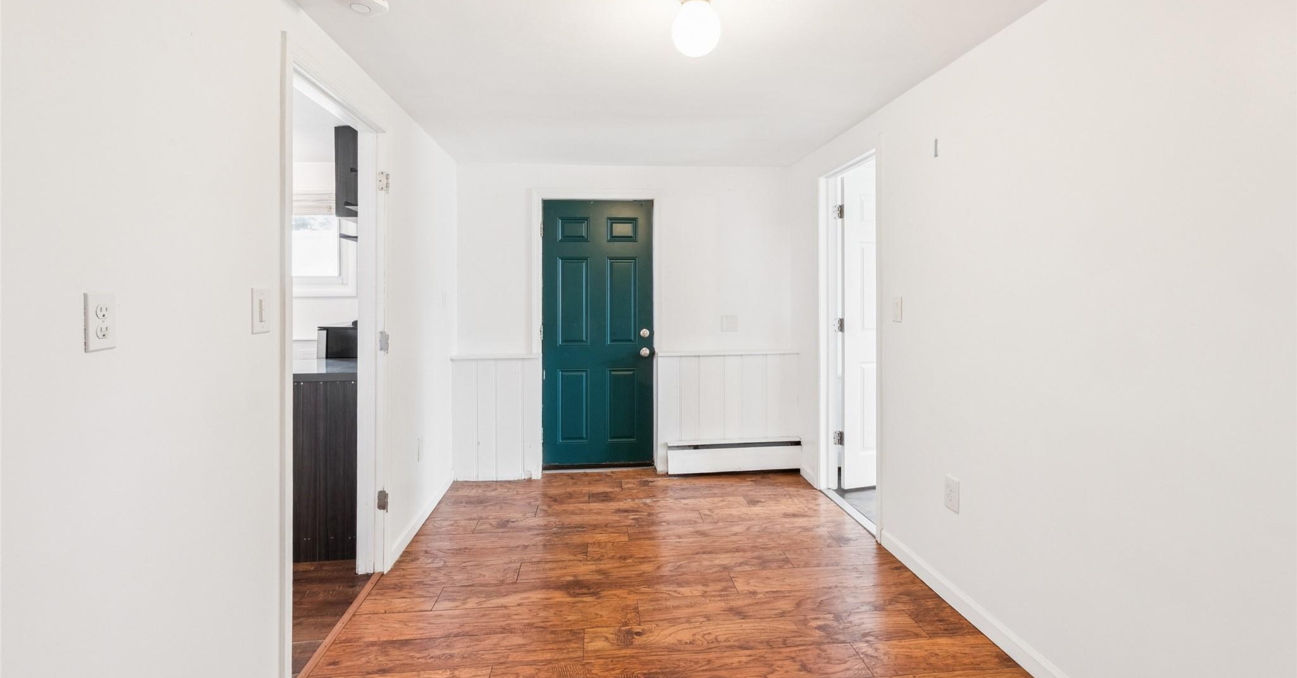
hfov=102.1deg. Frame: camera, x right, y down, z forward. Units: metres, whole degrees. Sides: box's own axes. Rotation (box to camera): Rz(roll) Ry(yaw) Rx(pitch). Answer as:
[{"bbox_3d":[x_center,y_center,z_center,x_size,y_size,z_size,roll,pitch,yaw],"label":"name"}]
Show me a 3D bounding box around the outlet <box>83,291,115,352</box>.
[{"bbox_3d":[-1.070,-0.033,1.030,0.009,0.115,0.070,0,3,-6],"label":"outlet"}]

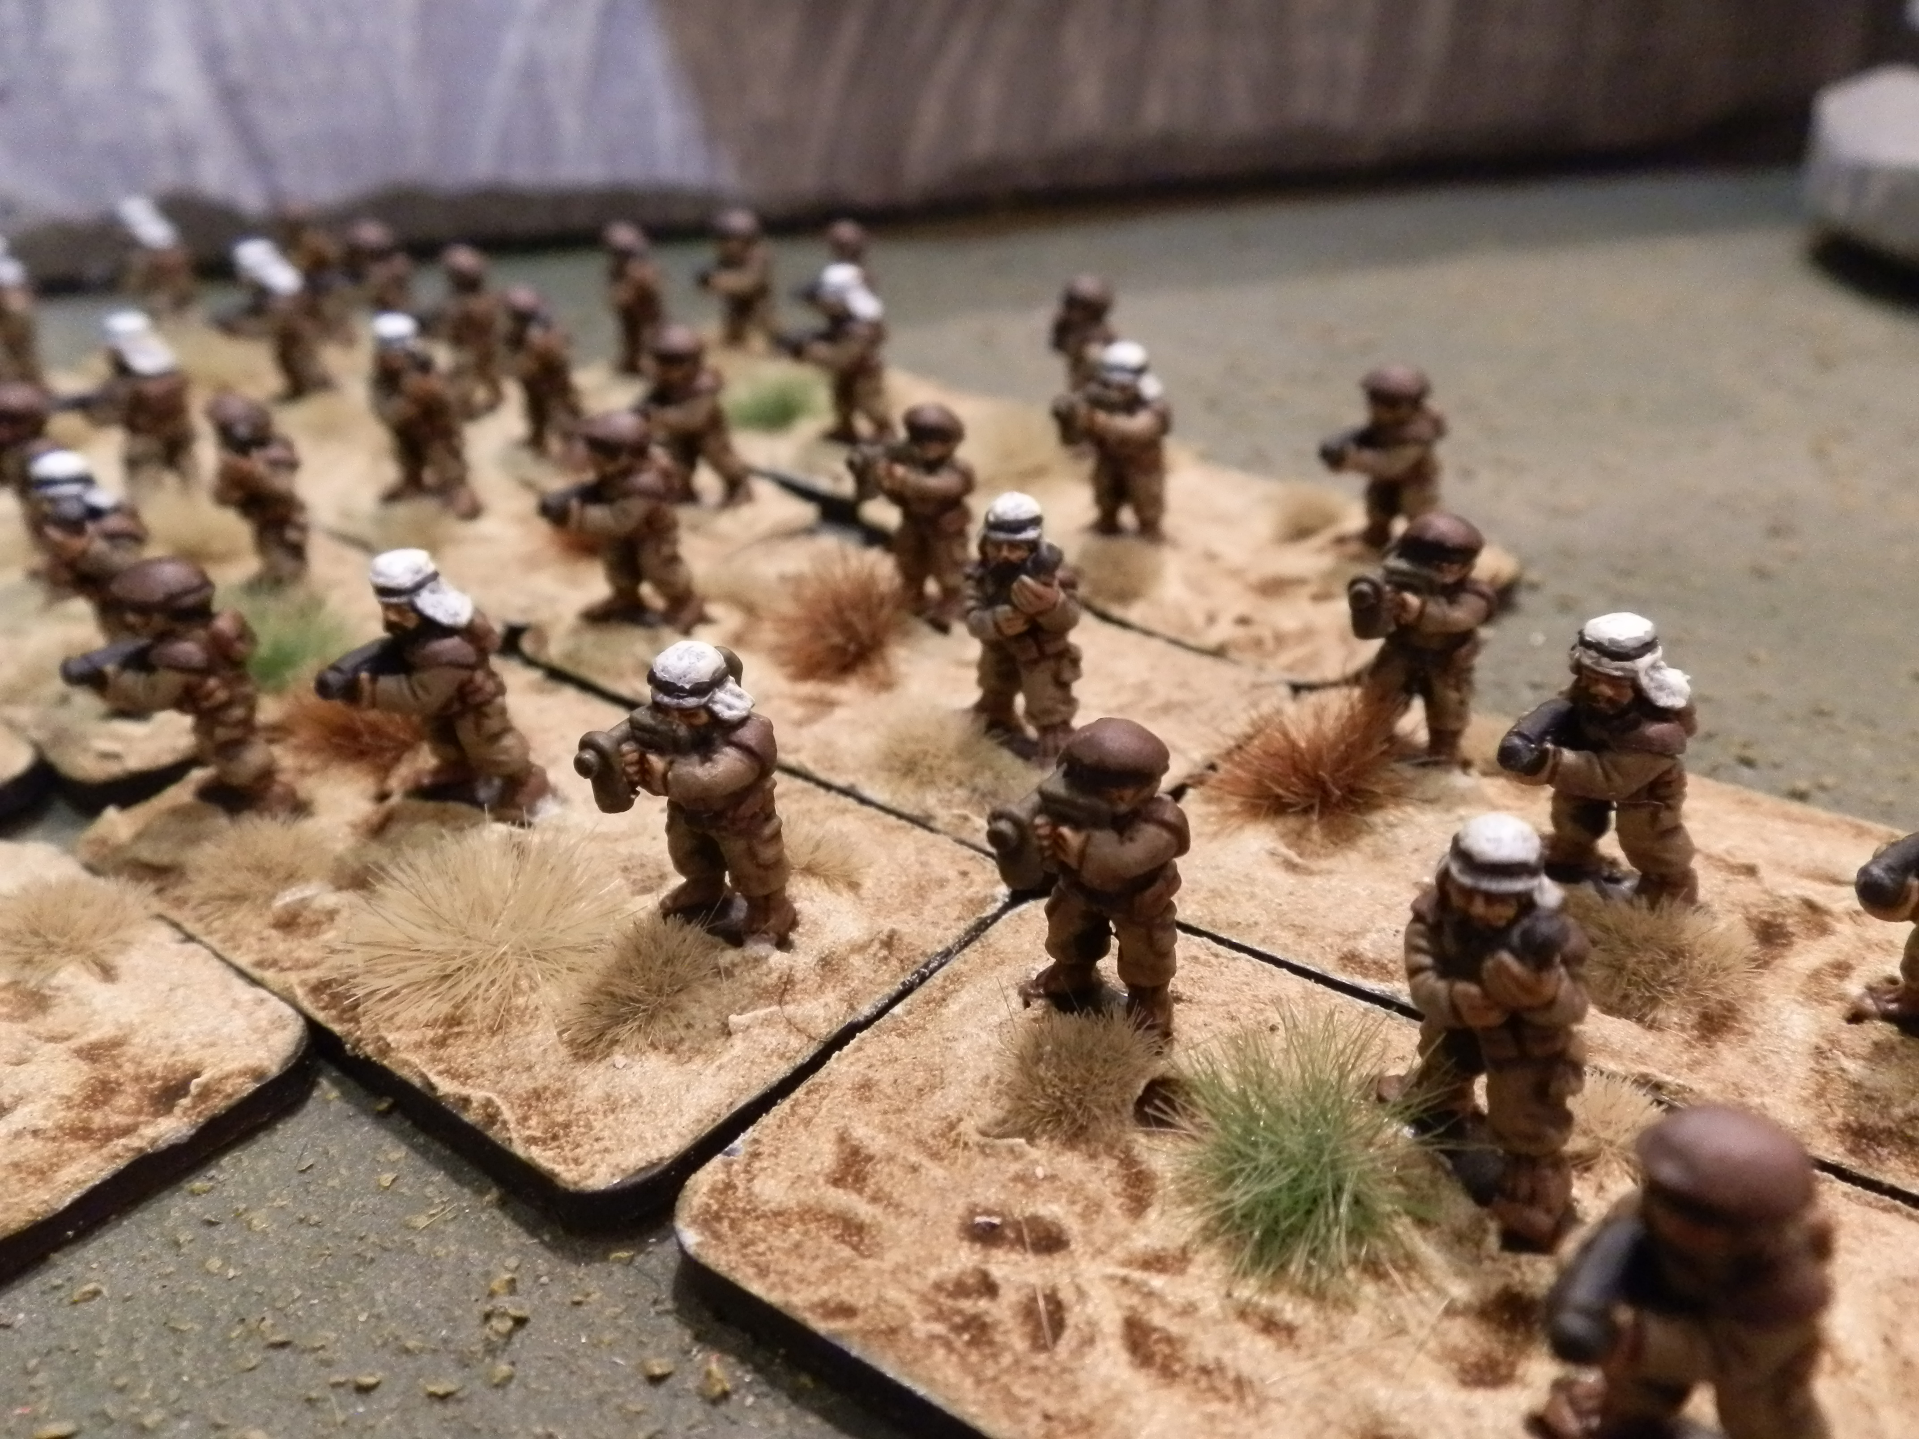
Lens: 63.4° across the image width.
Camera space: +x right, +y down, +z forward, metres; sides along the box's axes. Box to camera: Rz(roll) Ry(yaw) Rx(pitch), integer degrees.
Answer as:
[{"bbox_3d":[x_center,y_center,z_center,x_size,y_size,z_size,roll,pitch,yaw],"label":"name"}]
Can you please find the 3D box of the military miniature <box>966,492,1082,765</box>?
[{"bbox_3d":[0.004,-0.005,0.096,0.007,0.017,0.008,2,28,4],"label":"military miniature"}]

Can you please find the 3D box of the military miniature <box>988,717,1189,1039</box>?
[{"bbox_3d":[0.006,0.008,0.073,0.008,0.017,0.010,20,34,33],"label":"military miniature"}]

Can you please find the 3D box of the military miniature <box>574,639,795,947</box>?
[{"bbox_3d":[-0.013,0.004,0.079,0.007,0.017,0.010,16,32,28],"label":"military miniature"}]

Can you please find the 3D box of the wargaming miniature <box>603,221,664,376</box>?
[{"bbox_3d":[-0.036,-0.047,0.174,0.007,0.017,0.008,23,36,36],"label":"wargaming miniature"}]

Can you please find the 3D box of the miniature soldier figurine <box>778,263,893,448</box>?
[{"bbox_3d":[-0.012,-0.035,0.150,0.011,0.017,0.007,-23,36,-36],"label":"miniature soldier figurine"}]

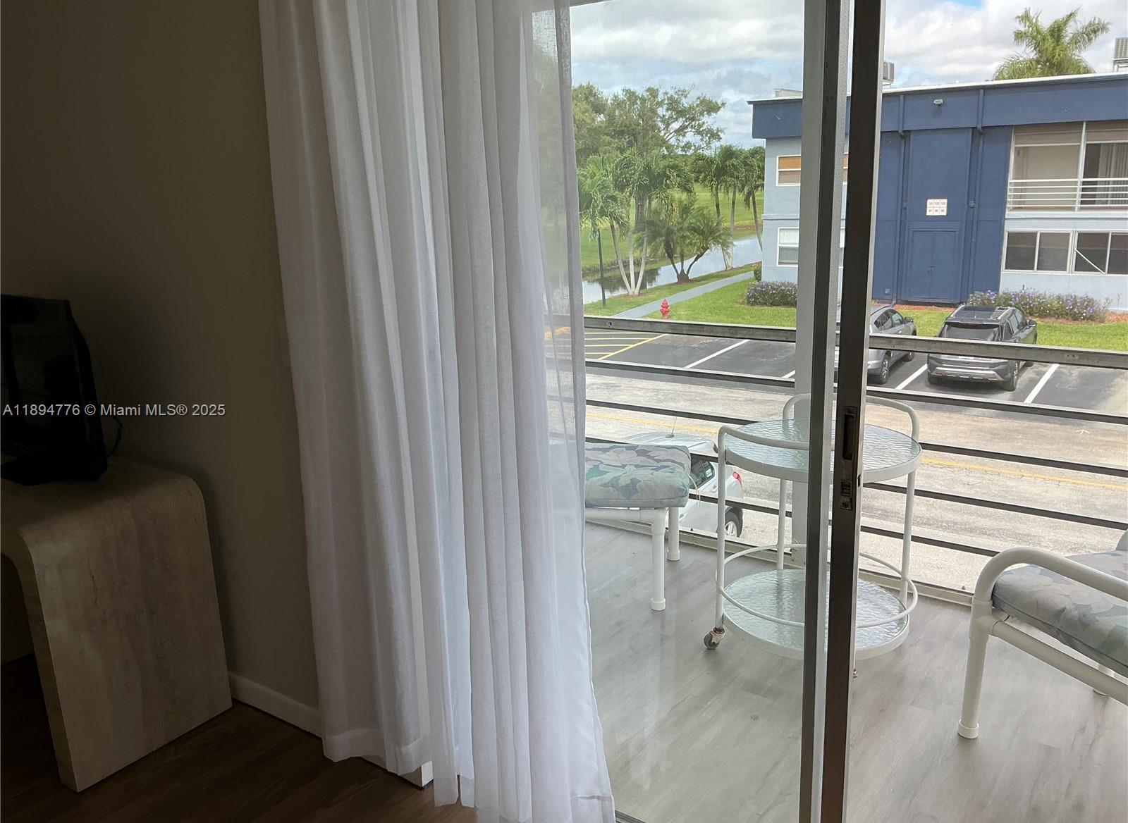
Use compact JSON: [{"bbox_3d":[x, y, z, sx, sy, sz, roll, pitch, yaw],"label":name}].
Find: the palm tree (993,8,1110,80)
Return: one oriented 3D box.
[{"bbox_3d":[25.228,-14.634,47.823,6.200,11.832,6.200,5,16,26],"label":"palm tree"}]

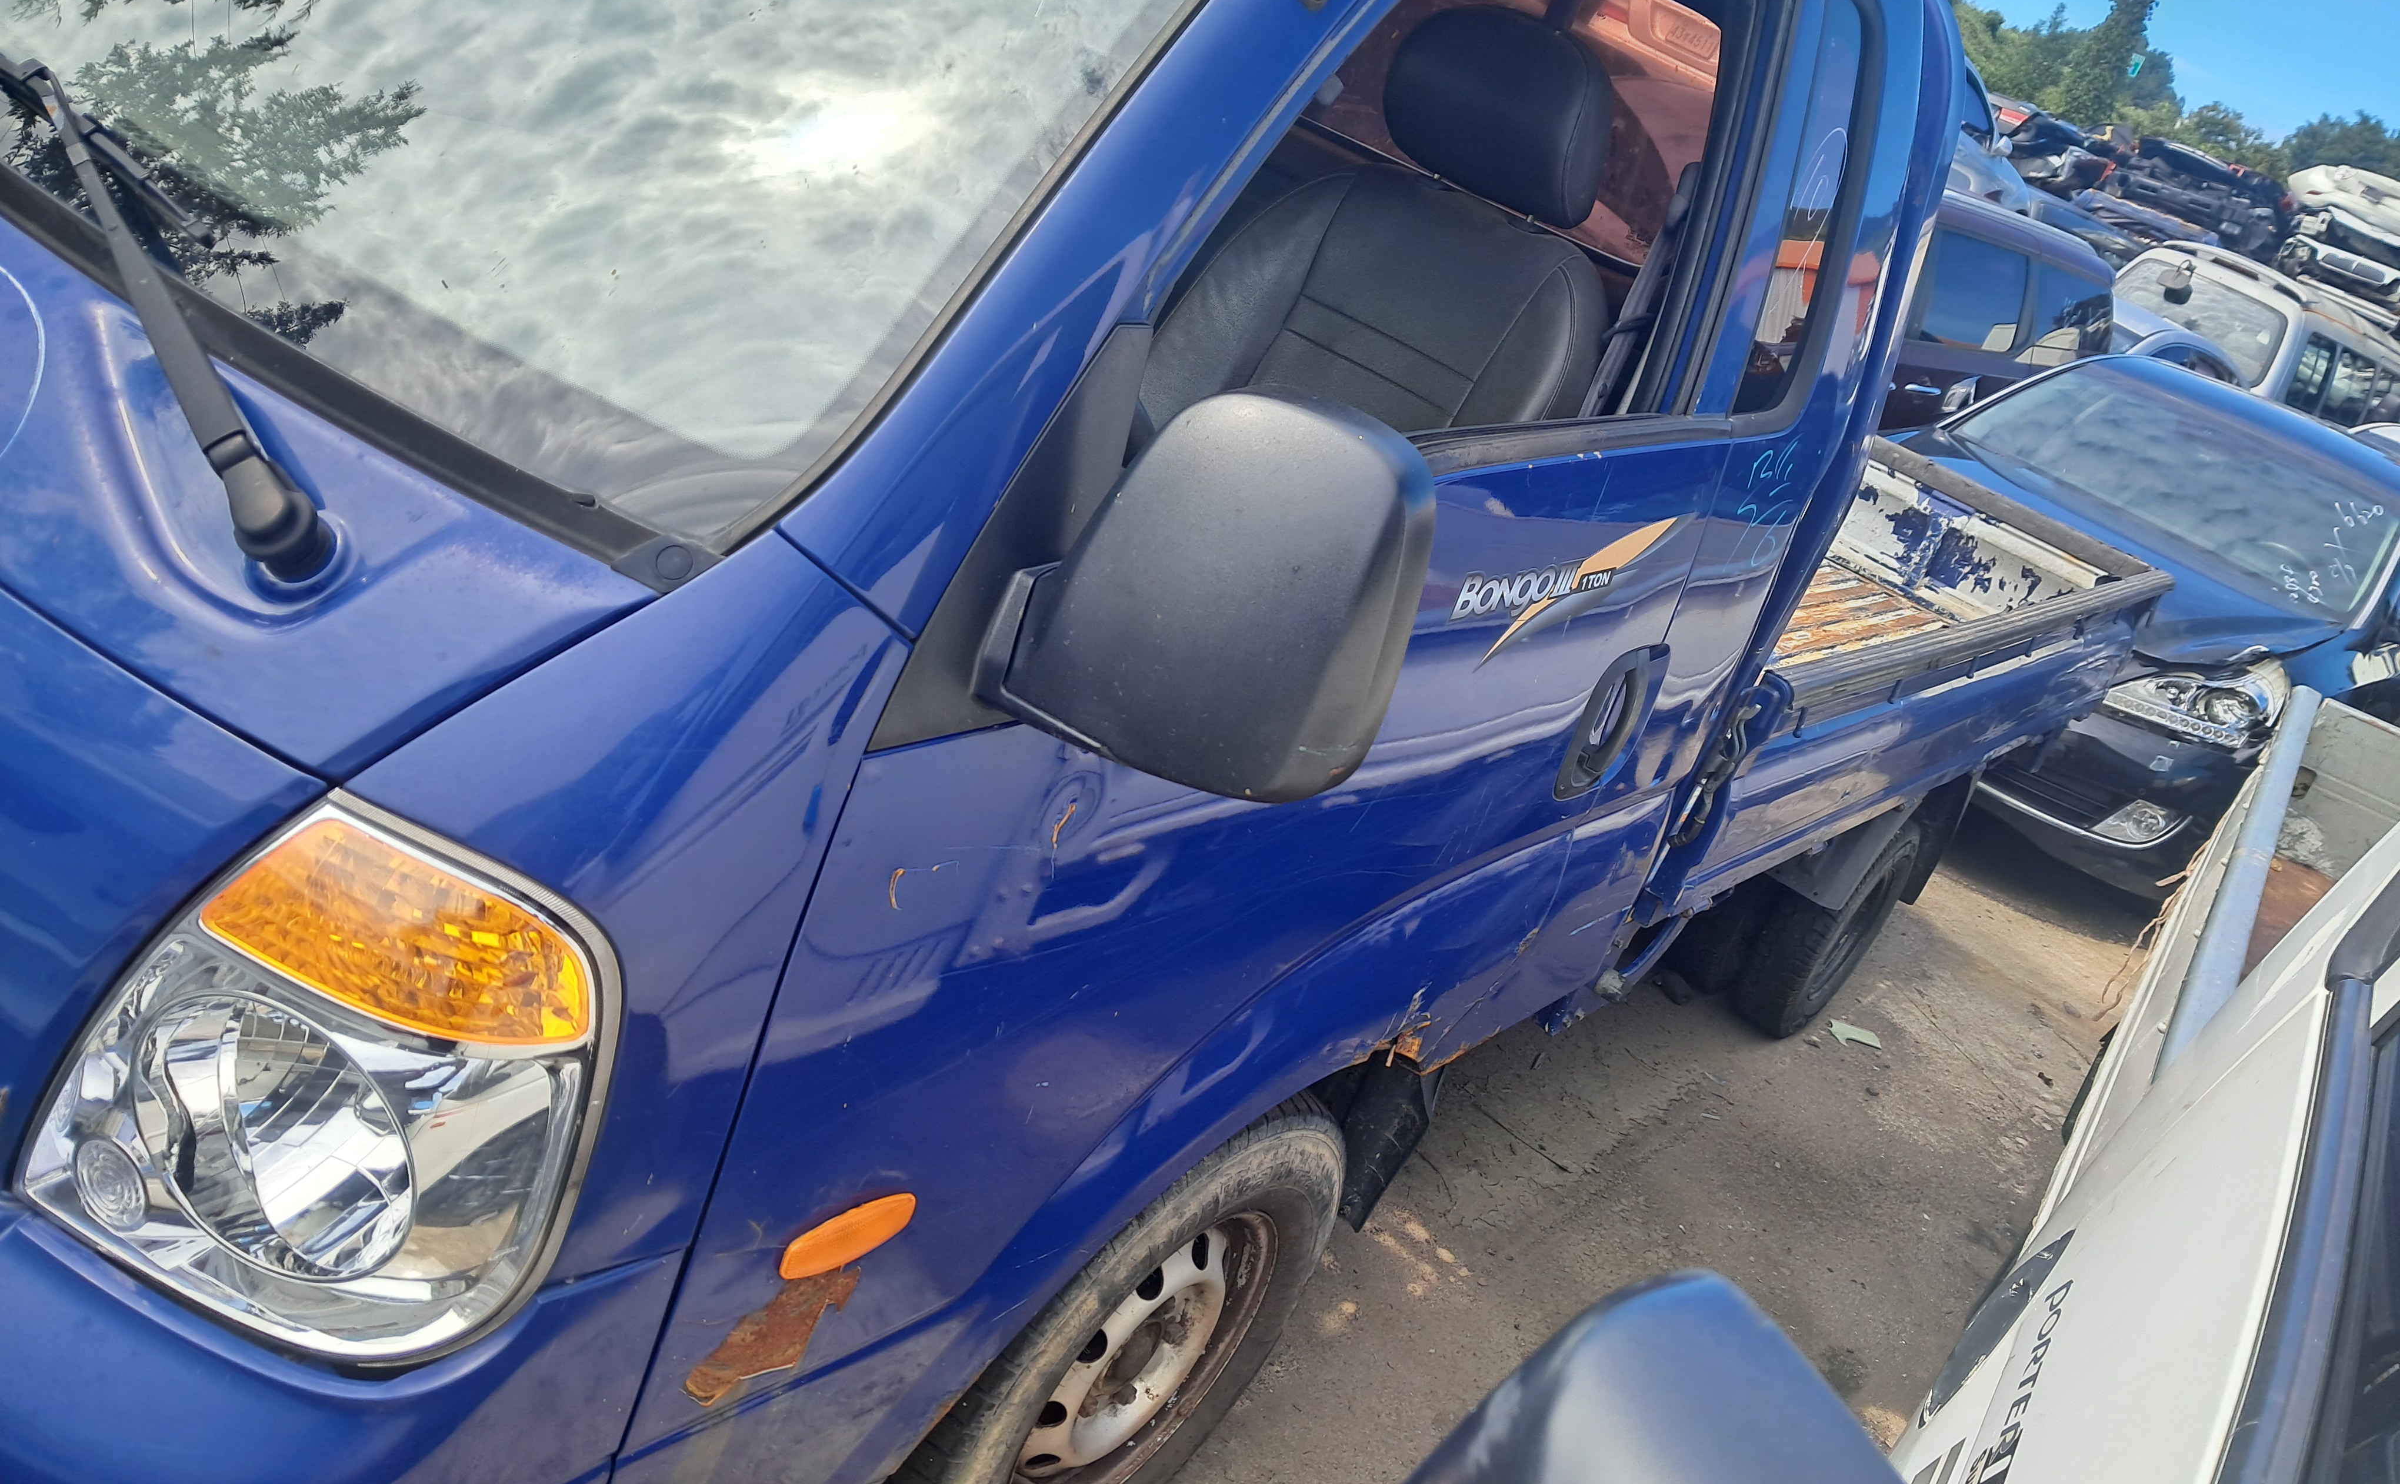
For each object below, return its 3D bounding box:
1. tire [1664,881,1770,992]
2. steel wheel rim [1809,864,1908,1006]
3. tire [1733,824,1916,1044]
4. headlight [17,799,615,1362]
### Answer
[{"bbox_3d":[1.251,0.290,4.205,0.150,0.575,0.575,34,24,27],"label":"tire"},{"bbox_3d":[1.388,0.382,4.121,0.130,0.370,0.370,34,24,27],"label":"steel wheel rim"},{"bbox_3d":[1.385,0.379,4.123,0.150,0.575,0.575,34,24,27],"label":"tire"},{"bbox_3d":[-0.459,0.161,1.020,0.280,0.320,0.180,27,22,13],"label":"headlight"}]

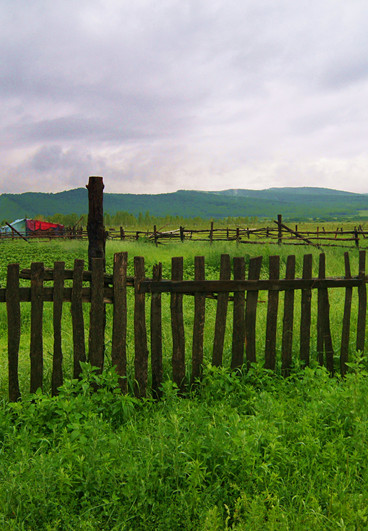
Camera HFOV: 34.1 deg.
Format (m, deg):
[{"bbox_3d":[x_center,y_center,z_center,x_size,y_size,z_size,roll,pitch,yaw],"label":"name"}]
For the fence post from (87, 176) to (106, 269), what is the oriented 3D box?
[{"bbox_3d":[-0.823,0.166,5.600,0.170,1.970,0.165,0,4,0],"label":"fence post"}]

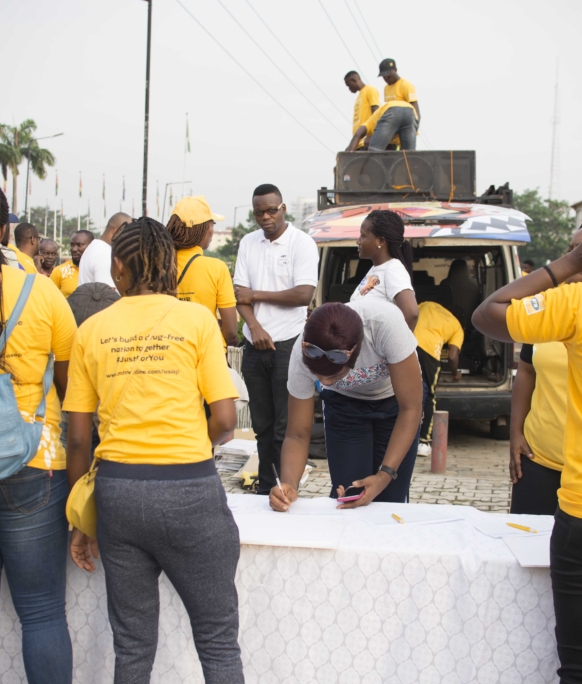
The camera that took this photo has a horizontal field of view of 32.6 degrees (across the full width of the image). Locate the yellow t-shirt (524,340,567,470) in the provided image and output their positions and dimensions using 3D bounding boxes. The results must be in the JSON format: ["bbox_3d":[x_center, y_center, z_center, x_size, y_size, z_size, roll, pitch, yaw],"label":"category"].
[{"bbox_3d":[1.011,0.129,3.420,0.470,0.630,0.310,2,3,12],"label":"yellow t-shirt"}]

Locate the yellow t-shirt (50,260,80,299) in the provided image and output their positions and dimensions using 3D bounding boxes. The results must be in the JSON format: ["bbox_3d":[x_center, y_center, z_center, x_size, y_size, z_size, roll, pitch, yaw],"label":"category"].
[{"bbox_3d":[-1.500,-0.217,7.100,0.500,0.720,0.300,2,3,23],"label":"yellow t-shirt"}]

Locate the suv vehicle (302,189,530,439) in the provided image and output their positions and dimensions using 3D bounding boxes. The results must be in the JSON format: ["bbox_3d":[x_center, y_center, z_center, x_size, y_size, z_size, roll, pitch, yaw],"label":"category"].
[{"bbox_3d":[1.290,-0.288,10.300,1.750,2.050,4.700,2,4,7],"label":"suv vehicle"}]

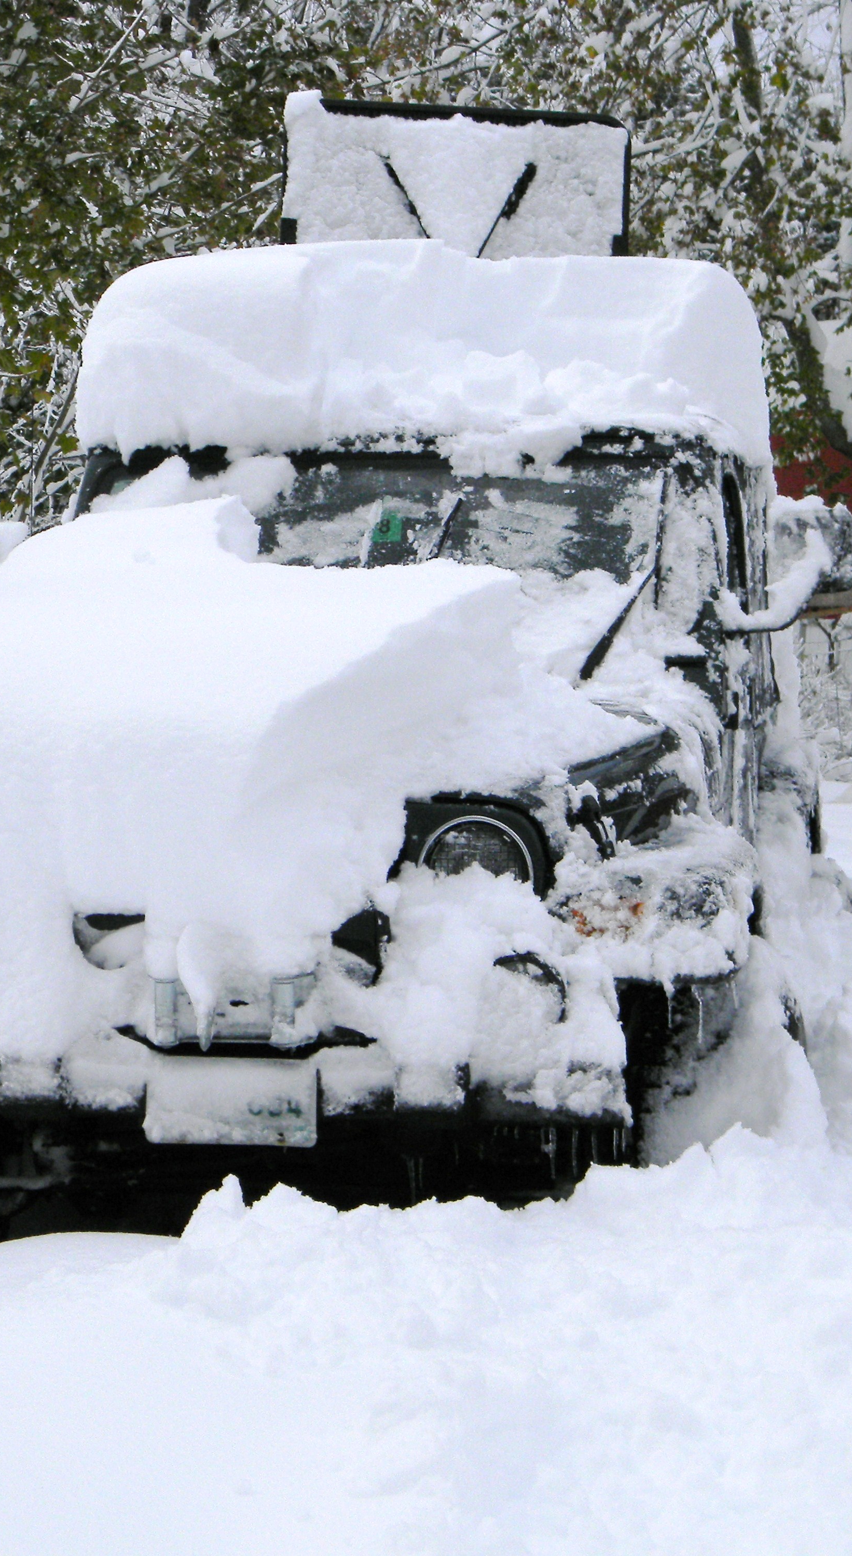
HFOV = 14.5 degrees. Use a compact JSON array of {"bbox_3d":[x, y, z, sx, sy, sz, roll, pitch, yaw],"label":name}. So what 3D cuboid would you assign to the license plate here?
[{"bbox_3d":[-0.336,0.562,5.820,0.305,0.153,0.020,1,4,12],"label":"license plate"}]

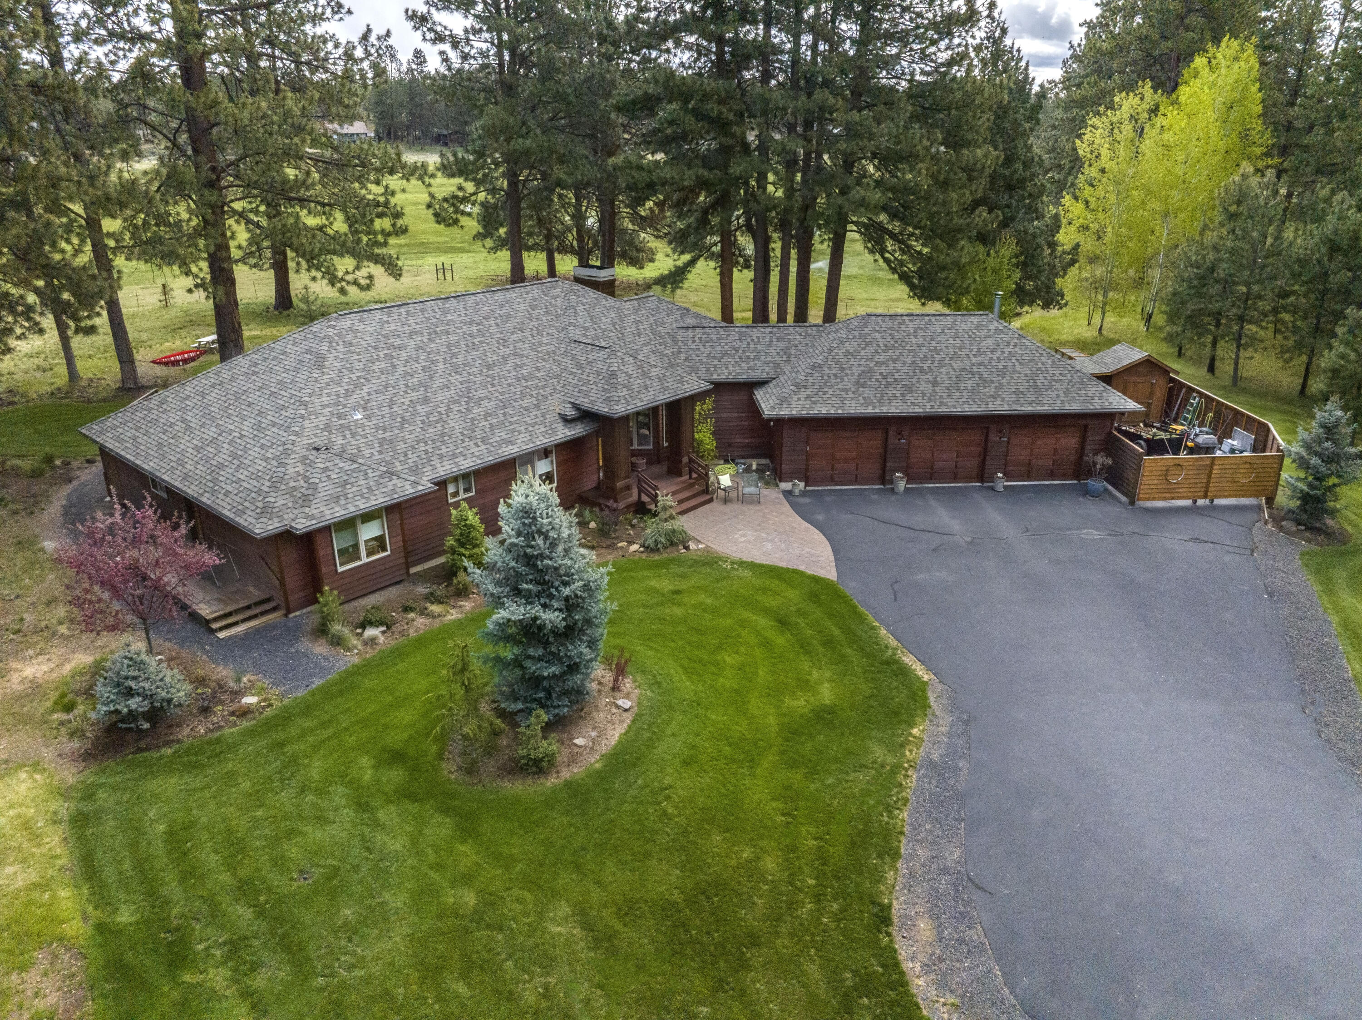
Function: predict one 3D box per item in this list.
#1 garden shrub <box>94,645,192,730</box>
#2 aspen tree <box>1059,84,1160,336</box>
[{"bbox_3d":[-11.399,3.733,20.000,2.100,1.600,2.100,0,23,0],"label":"garden shrub"},{"bbox_3d":[24.159,-16.745,53.500,5.000,13.300,5.000,0,23,0],"label":"aspen tree"}]

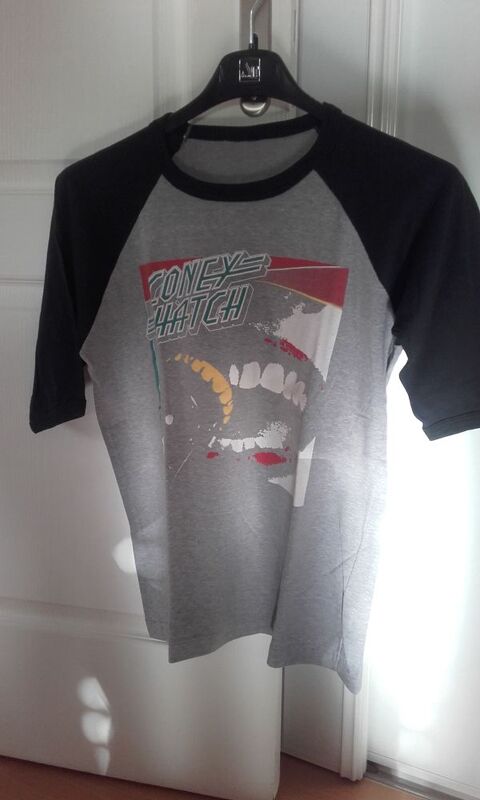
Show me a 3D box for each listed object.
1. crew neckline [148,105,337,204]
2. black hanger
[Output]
[{"bbox_3d":[0.007,-0.286,0.776,0.208,0.108,0.075,2,11,10],"label":"crew neckline"},{"bbox_3d":[0.016,-0.380,0.773,0.415,0.208,0.045,2,11,10],"label":"black hanger"}]

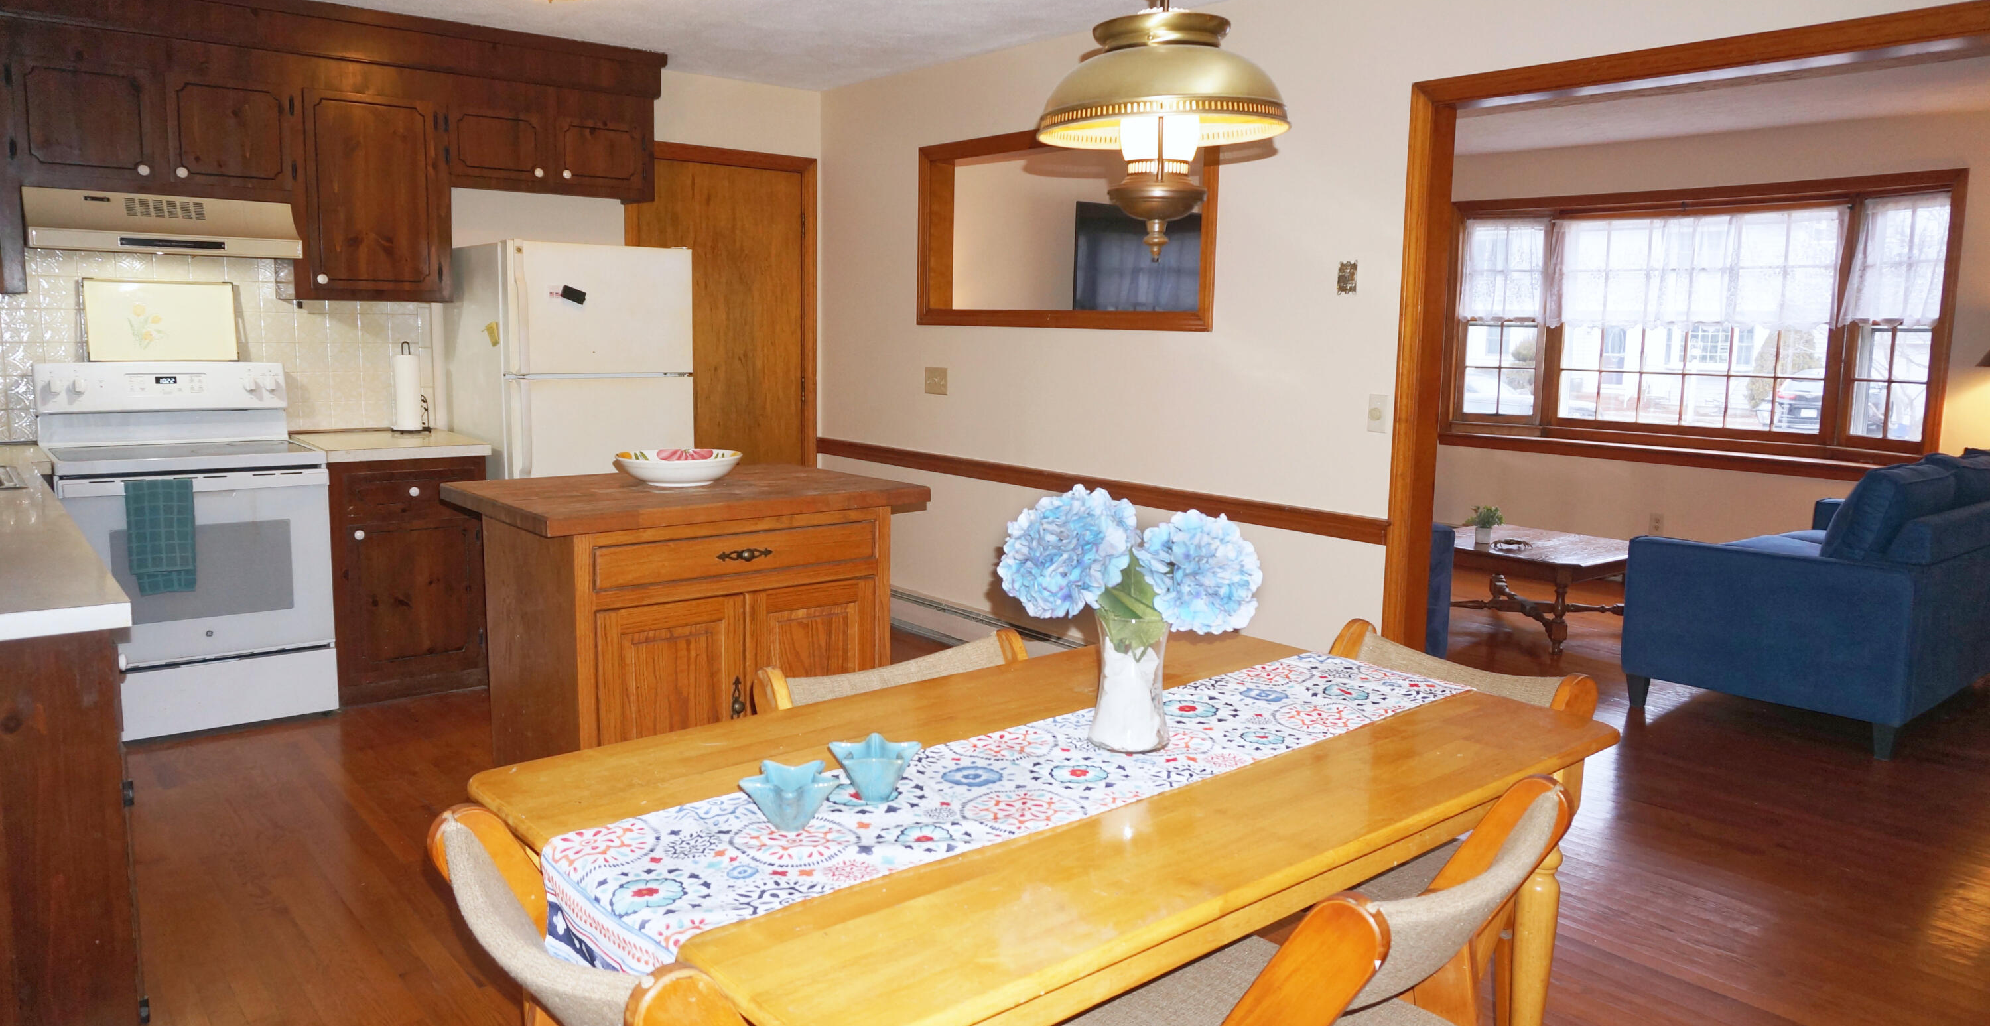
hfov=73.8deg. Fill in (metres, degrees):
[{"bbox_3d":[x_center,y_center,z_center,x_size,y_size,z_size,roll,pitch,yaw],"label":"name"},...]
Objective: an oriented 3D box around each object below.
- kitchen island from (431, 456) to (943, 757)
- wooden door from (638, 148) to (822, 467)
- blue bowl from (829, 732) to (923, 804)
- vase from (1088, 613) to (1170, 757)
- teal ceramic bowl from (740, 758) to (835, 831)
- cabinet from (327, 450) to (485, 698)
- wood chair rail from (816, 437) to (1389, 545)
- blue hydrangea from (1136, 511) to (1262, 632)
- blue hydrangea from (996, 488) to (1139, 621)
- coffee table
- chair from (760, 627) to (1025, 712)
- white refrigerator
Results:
[{"bbox_3d":[-0.871,0.376,3.791,1.105,0.914,0.785,-6,11,-40],"label":"kitchen island"},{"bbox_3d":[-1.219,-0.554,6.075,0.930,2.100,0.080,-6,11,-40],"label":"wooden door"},{"bbox_3d":[-0.159,0.351,1.780,0.124,0.069,0.119,0,8,-5],"label":"blue bowl"},{"bbox_3d":[0.210,0.255,2.037,0.122,0.197,0.122,2,8,6],"label":"vase"},{"bbox_3d":[-0.257,0.361,1.665,0.125,0.062,0.122,0,8,-6],"label":"teal ceramic bowl"},{"bbox_3d":[-2.248,0.210,4.940,0.521,0.874,0.600,-6,11,-40],"label":"cabinet"},{"bbox_3d":[0.149,-0.132,5.224,0.024,0.078,3.228,-5,10,-39],"label":"wood chair rail"},{"bbox_3d":[0.307,0.090,2.010,0.193,0.182,0.180,2,8,9],"label":"blue hydrangea"},{"bbox_3d":[0.109,0.060,2.020,0.210,0.200,0.200,0,8,-6],"label":"blue hydrangea"},{"bbox_3d":[2.573,0.353,6.308,0.880,0.420,0.880,-5,10,-39],"label":"coffee table"},{"bbox_3d":[-0.039,0.669,2.319,0.530,0.785,0.580,-5,10,-38],"label":"chair"},{"bbox_3d":[-1.671,-0.219,5.265,0.722,1.650,0.690,-6,11,-40],"label":"white refrigerator"}]

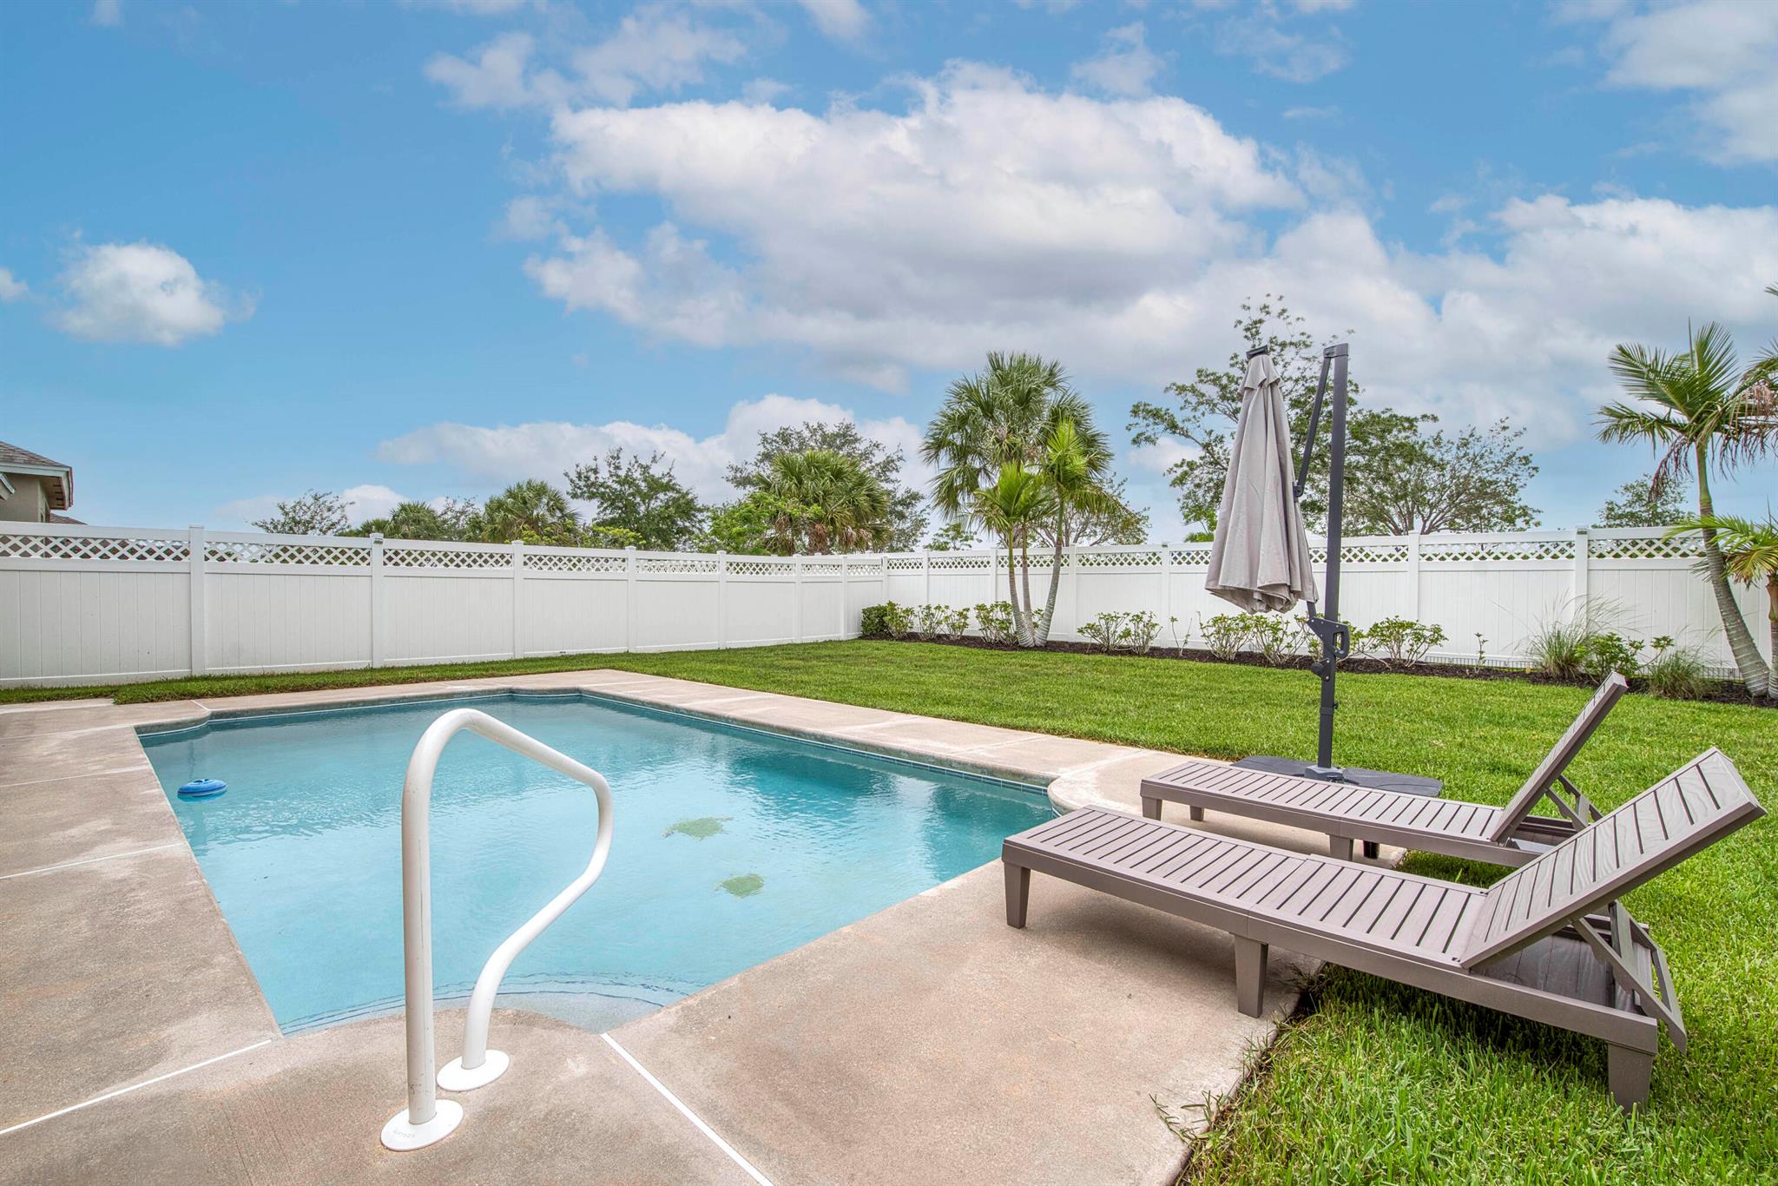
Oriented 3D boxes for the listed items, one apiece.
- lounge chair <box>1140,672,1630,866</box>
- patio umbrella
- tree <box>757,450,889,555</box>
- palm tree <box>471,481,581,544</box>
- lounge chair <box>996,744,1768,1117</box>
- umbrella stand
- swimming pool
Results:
[{"bbox_3d":[1.872,0.685,2.930,1.554,0.860,0.571,0,0,43],"label":"lounge chair"},{"bbox_3d":[2.221,-0.663,4.440,0.620,1.580,0.620,0,0,-45],"label":"patio umbrella"},{"bbox_3d":[-1.807,-1.480,21.001,3.700,5.200,3.700,0,0,0],"label":"tree"},{"bbox_3d":[-11.966,-1.296,24.501,3.300,4.800,3.300,0,0,0],"label":"palm tree"},{"bbox_3d":[1.193,0.739,2.104,1.654,0.749,0.571,0,0,43],"label":"lounge chair"},{"bbox_3d":[2.384,-0.143,4.133,0.980,2.520,1.000,0,0,-45],"label":"umbrella stand"},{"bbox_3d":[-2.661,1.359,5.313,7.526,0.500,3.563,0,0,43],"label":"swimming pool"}]

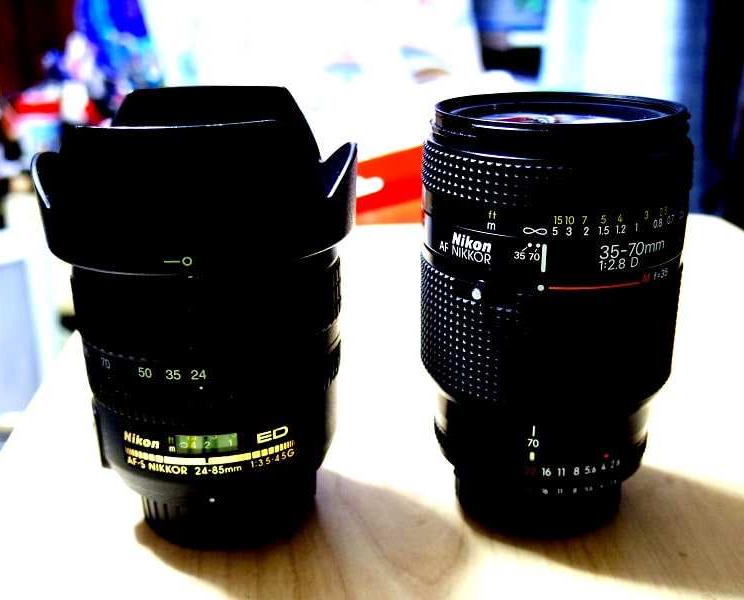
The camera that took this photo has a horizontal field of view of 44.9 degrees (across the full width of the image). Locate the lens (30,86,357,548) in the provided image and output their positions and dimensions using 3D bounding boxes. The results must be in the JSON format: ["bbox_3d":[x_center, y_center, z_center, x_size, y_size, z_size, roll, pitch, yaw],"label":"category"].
[{"bbox_3d":[-0.046,0.005,0.261,0.086,0.122,0.086,-1,19,0],"label":"lens"}]

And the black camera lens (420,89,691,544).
[{"bbox_3d":[0.051,0.004,0.263,0.072,0.119,0.072,4,20,15],"label":"black camera lens"}]

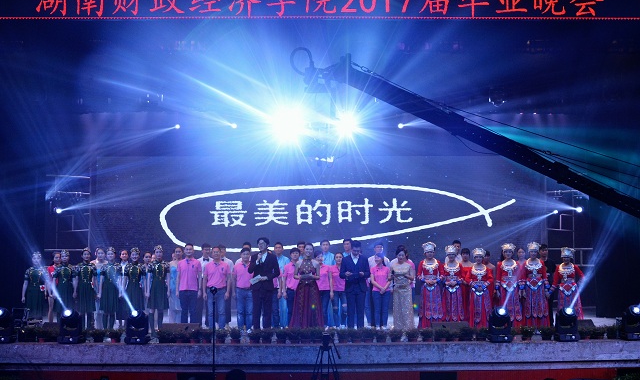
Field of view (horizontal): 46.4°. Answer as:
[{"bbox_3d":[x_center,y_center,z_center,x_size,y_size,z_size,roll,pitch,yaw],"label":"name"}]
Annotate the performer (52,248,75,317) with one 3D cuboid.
[{"bbox_3d":[-4.896,1.955,14.300,0.470,1.629,0.310,1,-4,-11],"label":"performer"}]

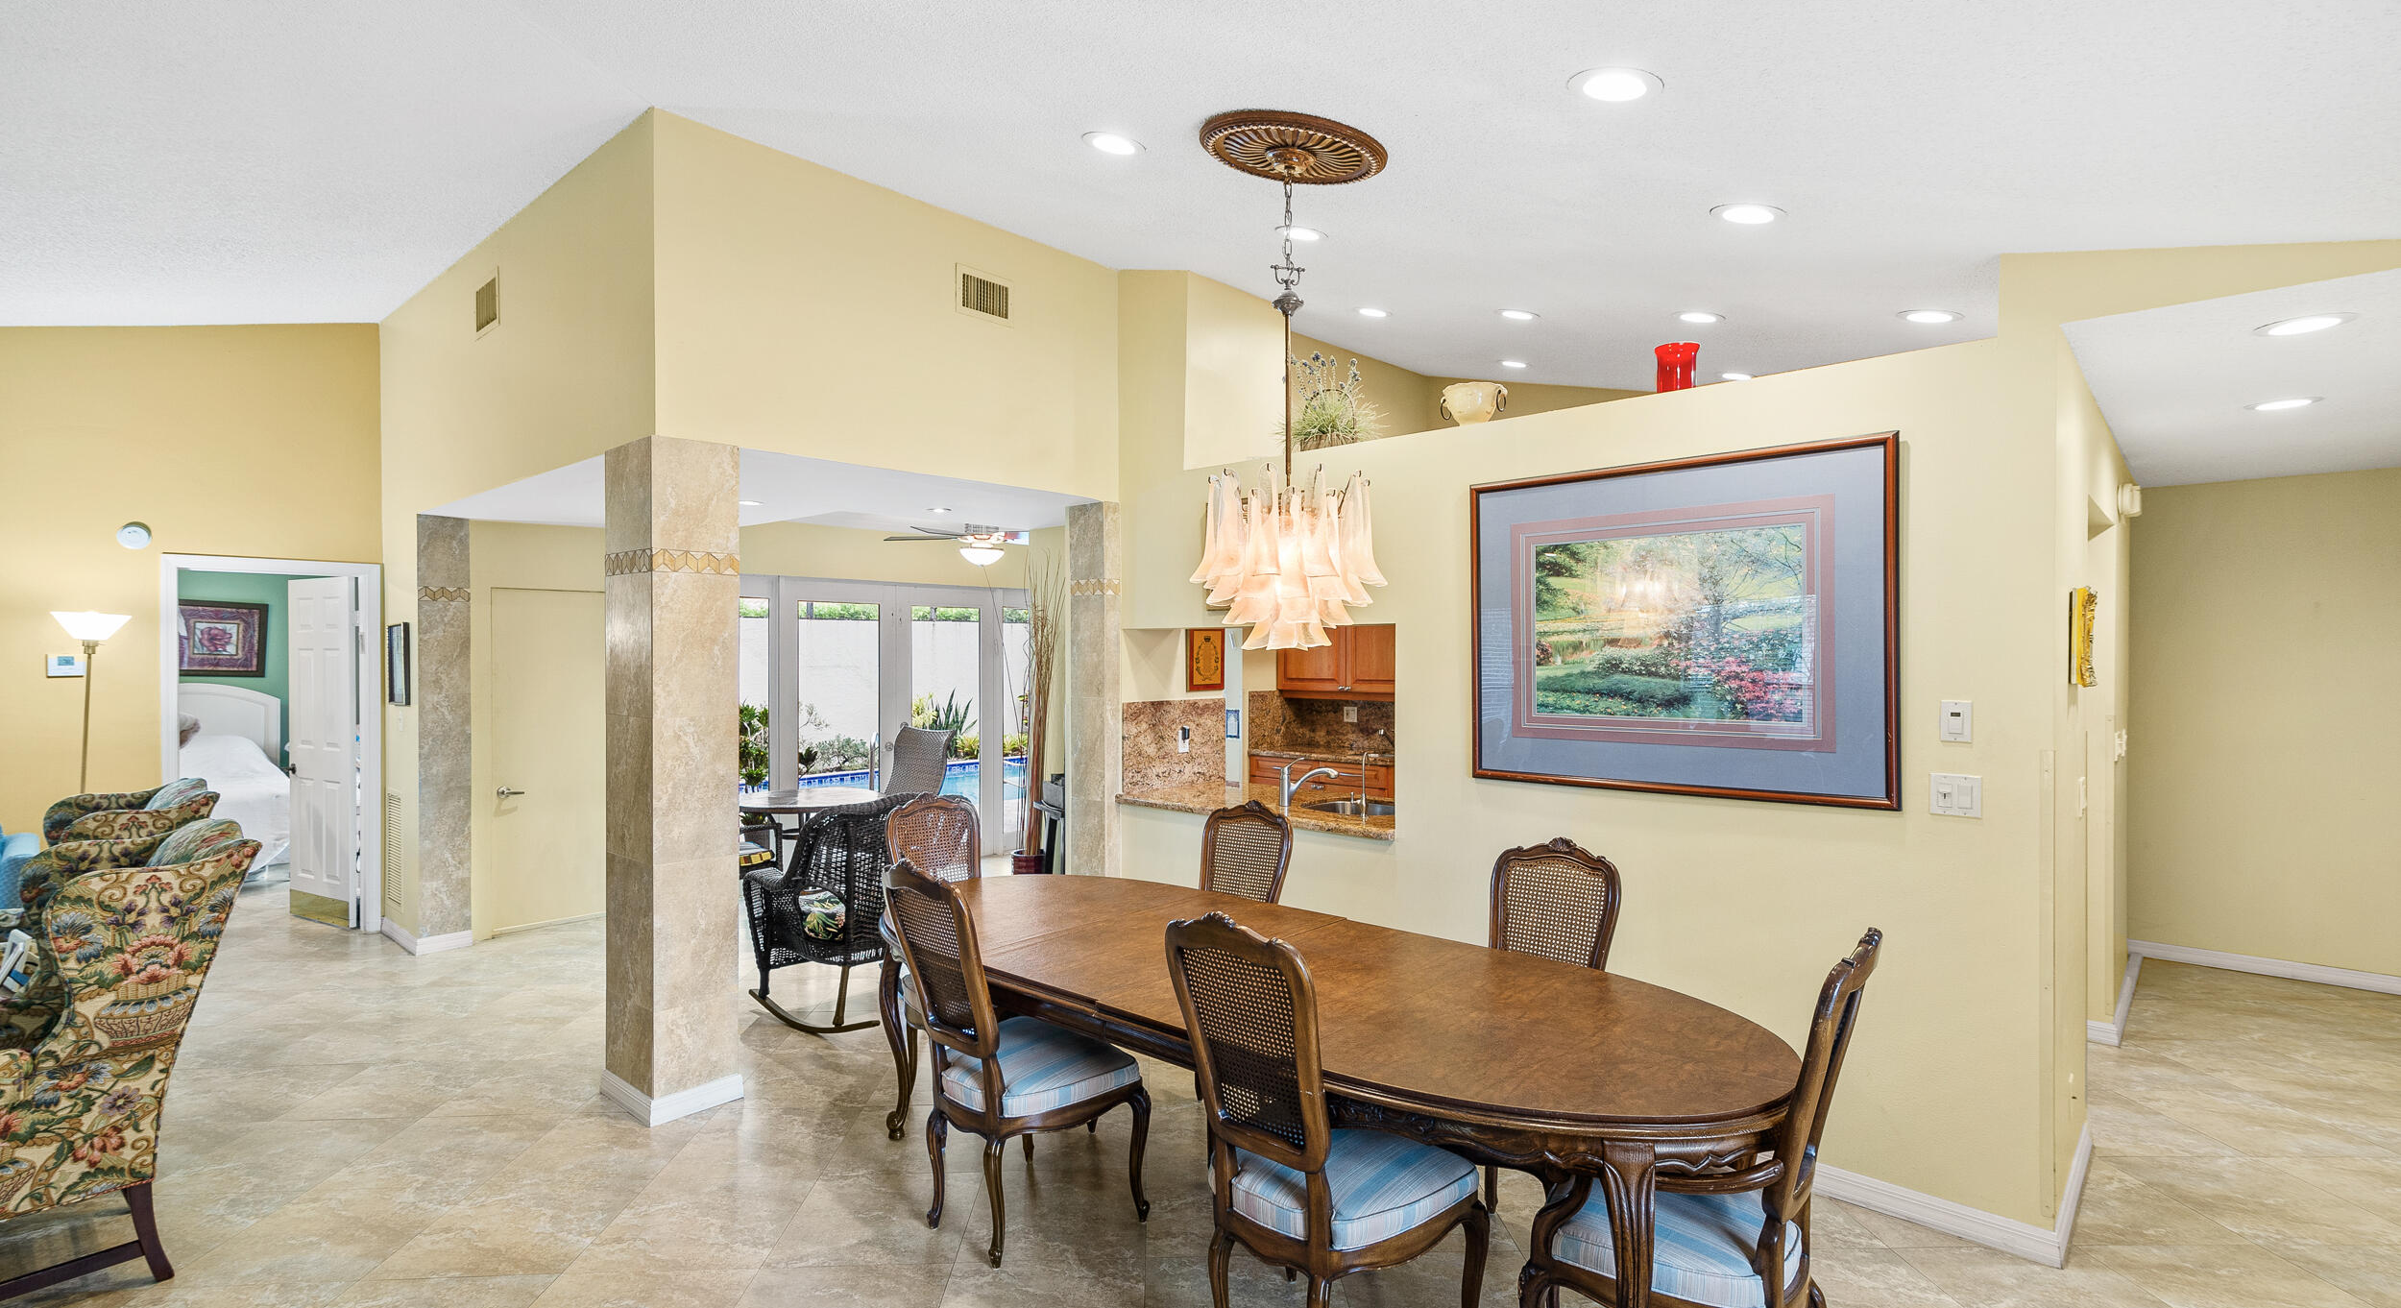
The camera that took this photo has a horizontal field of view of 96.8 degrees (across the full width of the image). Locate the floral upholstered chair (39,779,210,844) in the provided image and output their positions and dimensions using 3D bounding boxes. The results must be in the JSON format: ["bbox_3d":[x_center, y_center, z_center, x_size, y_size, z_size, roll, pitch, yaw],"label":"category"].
[{"bbox_3d":[-4.088,1.056,3.799,0.760,1.110,0.840,0,0,43],"label":"floral upholstered chair"}]

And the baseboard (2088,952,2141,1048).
[{"bbox_3d":[4.310,1.549,4.999,0.110,0.094,1.760,0,0,44],"label":"baseboard"}]

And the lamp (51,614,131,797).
[{"bbox_3d":[-5.354,0.690,5.120,0.280,1.820,0.280,0,0,43],"label":"lamp"}]

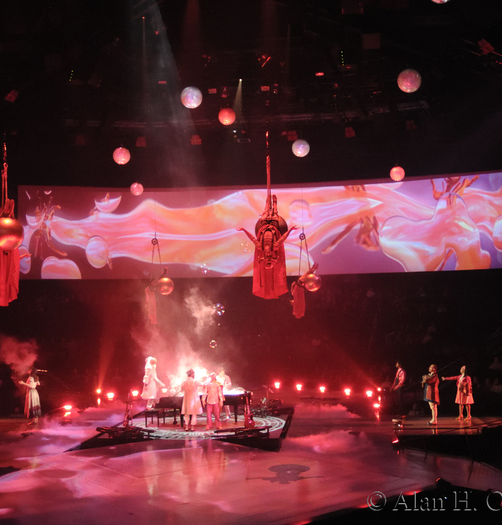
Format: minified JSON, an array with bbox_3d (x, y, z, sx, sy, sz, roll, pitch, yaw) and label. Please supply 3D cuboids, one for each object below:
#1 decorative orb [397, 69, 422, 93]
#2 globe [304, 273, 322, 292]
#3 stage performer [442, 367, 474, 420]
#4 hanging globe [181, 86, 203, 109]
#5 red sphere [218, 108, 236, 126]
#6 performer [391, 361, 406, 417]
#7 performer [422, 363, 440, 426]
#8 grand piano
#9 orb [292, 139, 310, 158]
[{"bbox_3d":[3.757,-4.311,16.810,0.570,0.570,0.570,-1,-3,0],"label":"decorative orb"},{"bbox_3d":[2.461,0.810,28.230,0.690,0.690,0.690,-1,-3,0],"label":"globe"},{"bbox_3d":[6.171,3.896,21.100,0.600,1.660,0.800,1,-4,-41],"label":"stage performer"},{"bbox_3d":[-1.534,-4.272,18.338,0.570,0.570,0.570,-1,-3,0],"label":"hanging globe"},{"bbox_3d":[-0.781,-4.722,22.923,0.570,0.570,0.570,-1,-3,0],"label":"red sphere"},{"bbox_3d":[4.585,3.935,22.000,0.500,1.720,0.500,0,-3,-24],"label":"performer"},{"bbox_3d":[5.213,3.835,20.500,0.520,1.770,0.520,0,-3,-21],"label":"performer"},{"bbox_3d":[-1.450,4.410,21.300,2.700,1.000,1.500,-1,-3,-3],"label":"grand piano"},{"bbox_3d":[1.601,-3.657,22.666,0.570,0.570,0.570,-1,-3,0],"label":"orb"}]

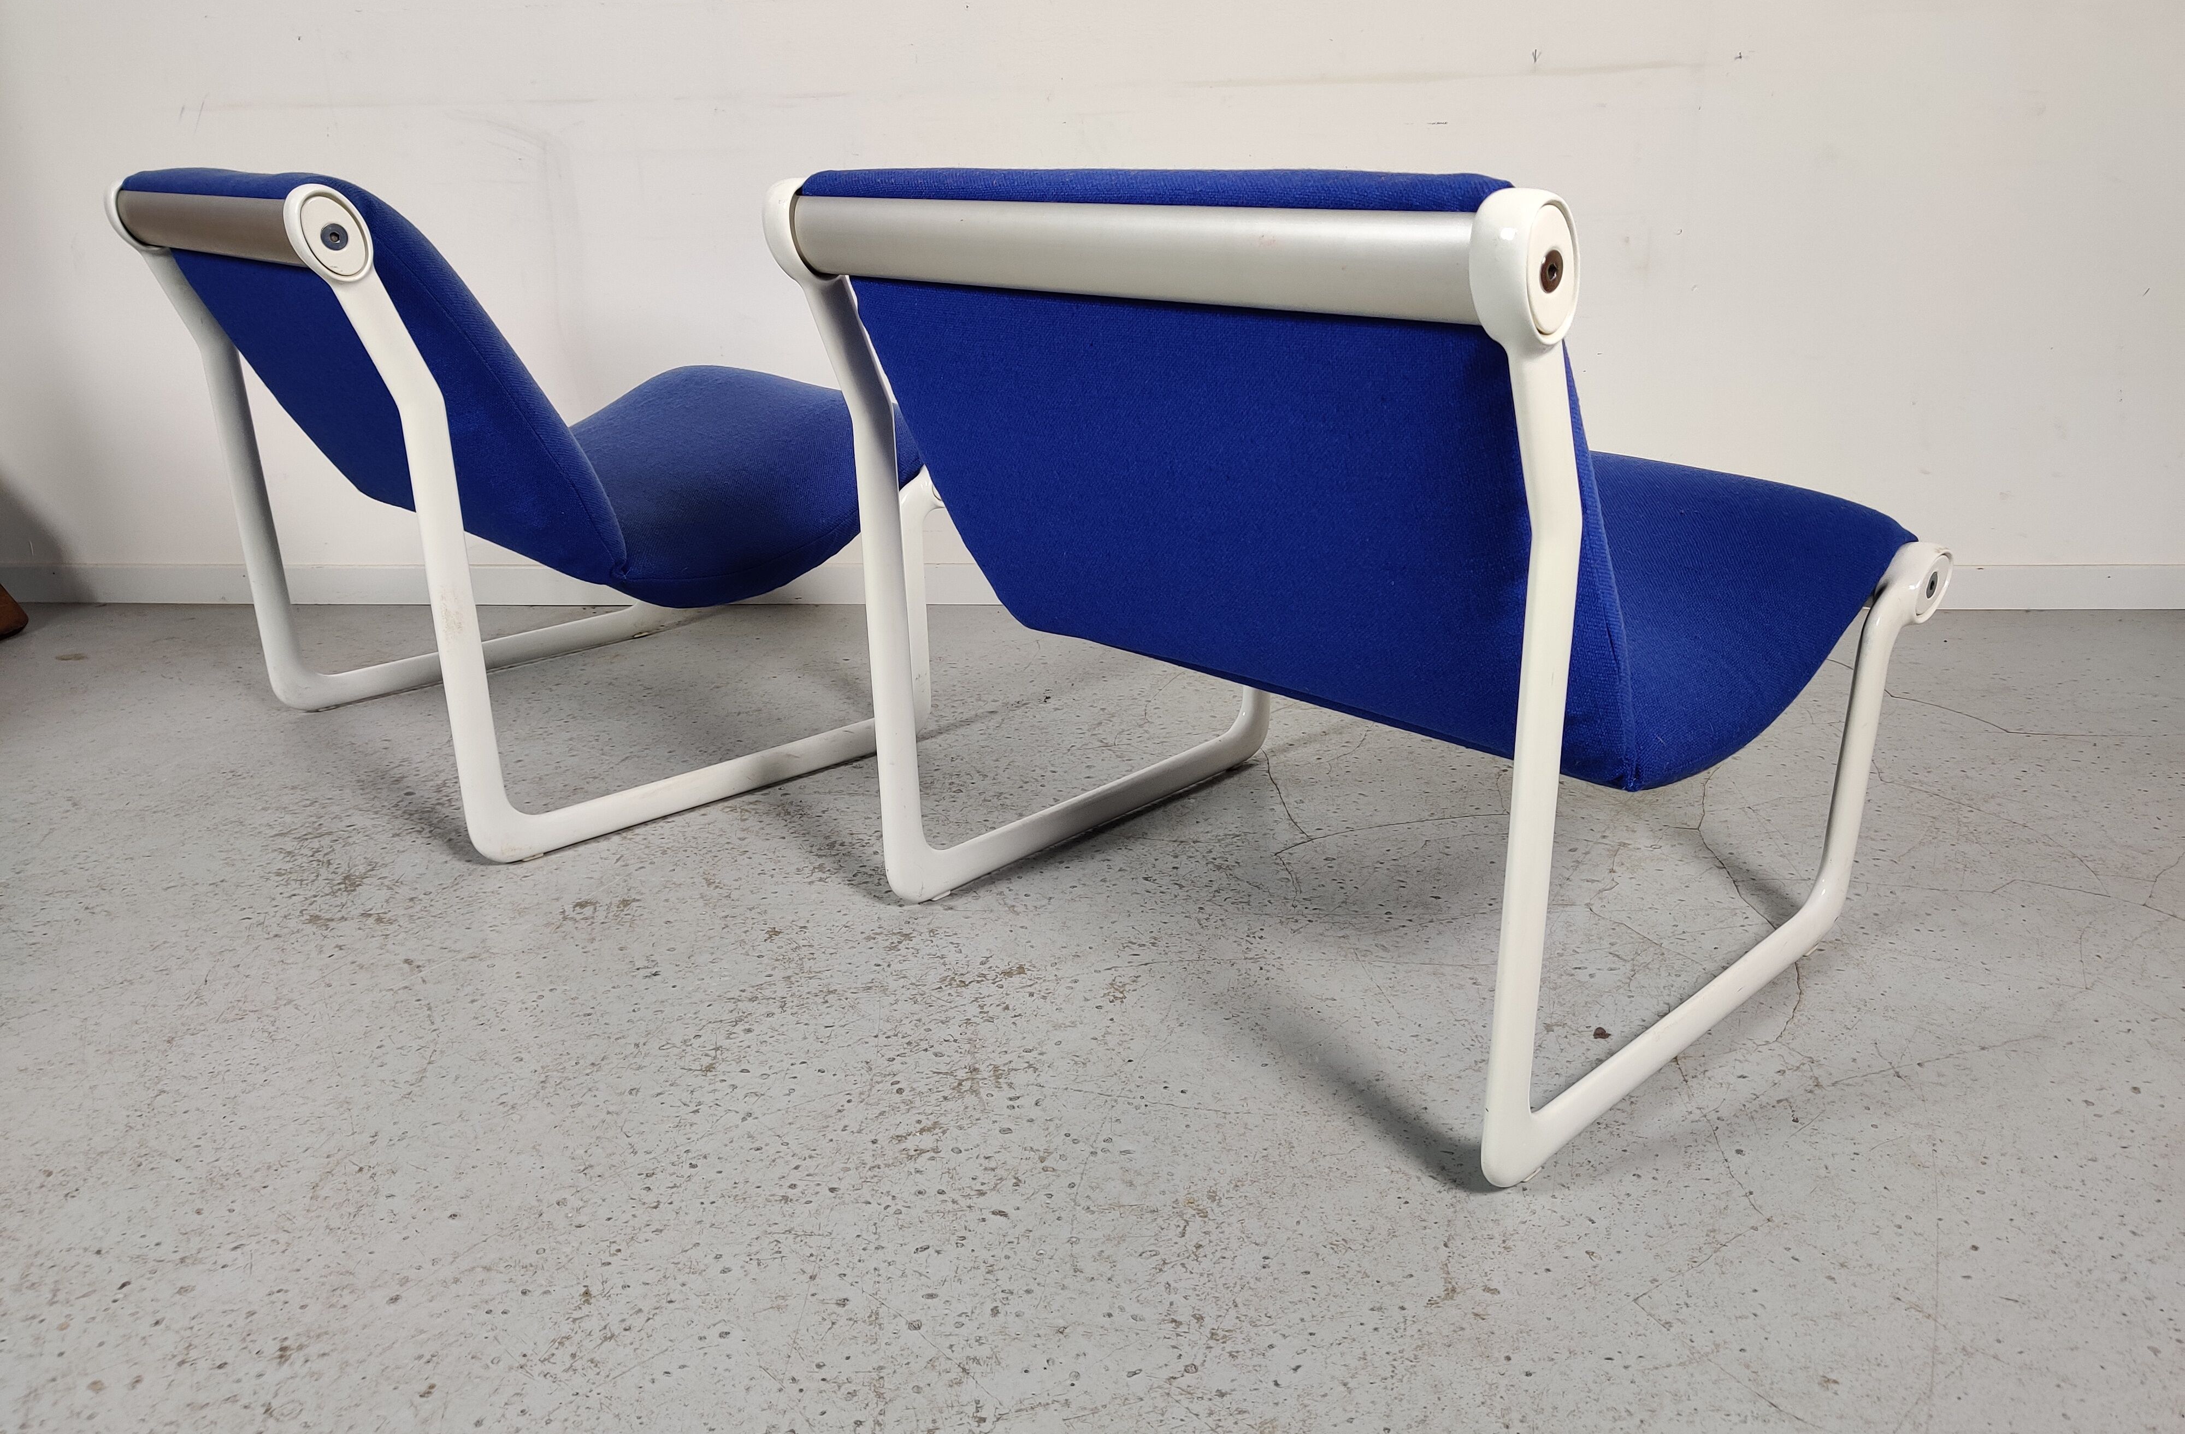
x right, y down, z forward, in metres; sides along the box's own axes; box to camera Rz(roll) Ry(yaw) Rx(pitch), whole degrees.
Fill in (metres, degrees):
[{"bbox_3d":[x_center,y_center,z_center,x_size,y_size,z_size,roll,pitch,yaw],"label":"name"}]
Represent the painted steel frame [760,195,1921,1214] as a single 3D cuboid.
[{"bbox_3d":[0.254,-0.129,1.509,0.748,0.693,0.713,-20,27,-41],"label":"painted steel frame"}]

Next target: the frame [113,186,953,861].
[{"bbox_3d":[-0.638,-0.315,2.082,0.748,0.702,0.713,-18,25,-37],"label":"frame"}]

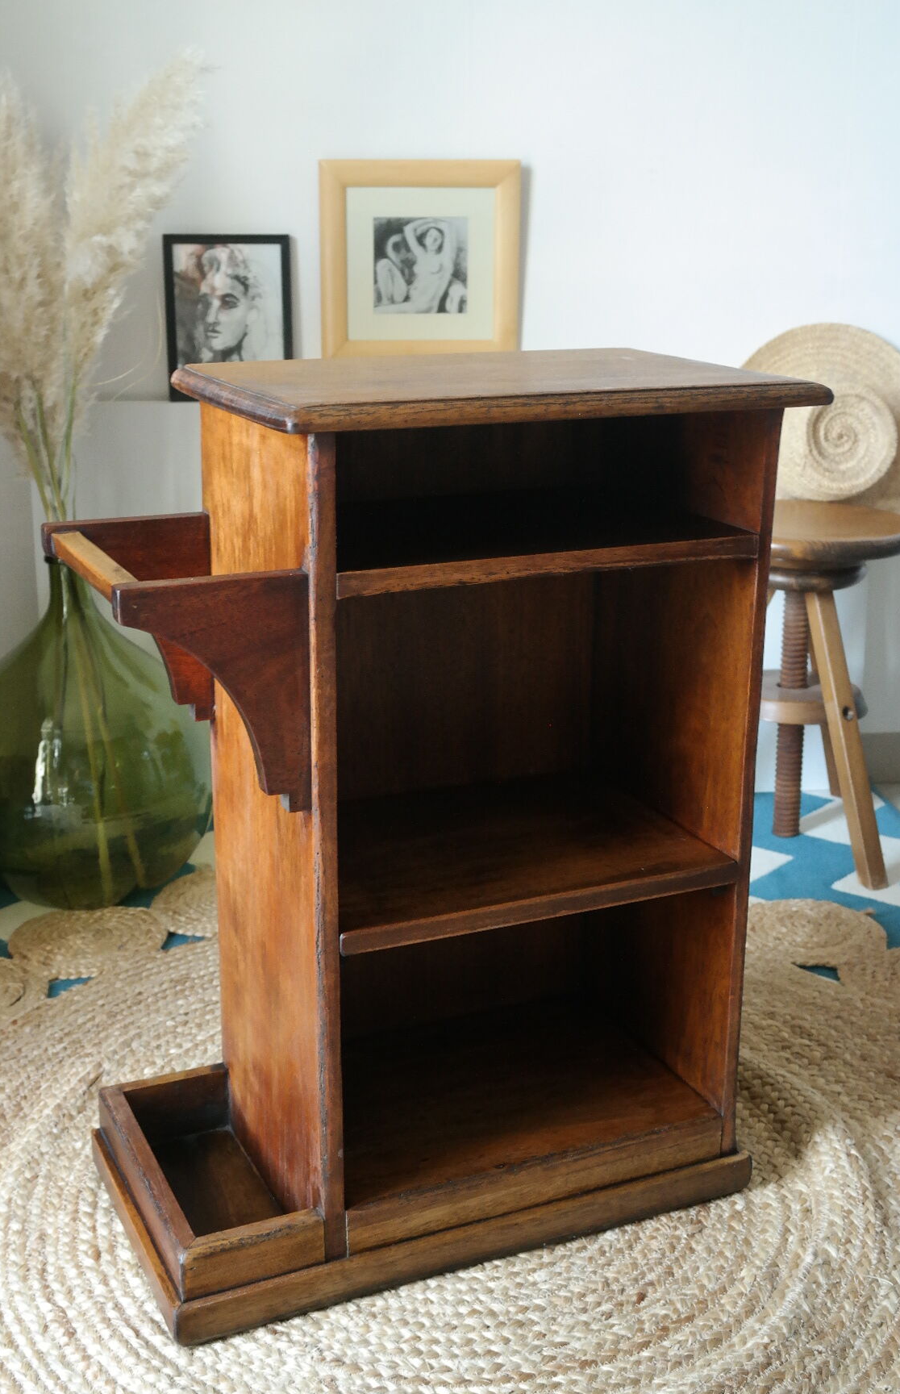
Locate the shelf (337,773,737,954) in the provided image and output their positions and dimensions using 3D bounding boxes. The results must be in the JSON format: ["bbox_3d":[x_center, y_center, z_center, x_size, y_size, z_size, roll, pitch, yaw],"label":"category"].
[{"bbox_3d":[0.027,0.136,1.493,0.368,0.021,0.272,-7,18,-23],"label":"shelf"}]

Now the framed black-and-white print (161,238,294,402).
[{"bbox_3d":[-0.313,-0.538,2.370,0.177,0.232,0.015,0,17,-3],"label":"framed black-and-white print"}]

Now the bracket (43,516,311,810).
[{"bbox_3d":[-0.224,-0.029,1.335,0.140,0.185,0.267,-7,18,-23],"label":"bracket"}]

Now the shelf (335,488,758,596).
[{"bbox_3d":[0.029,-0.139,1.410,0.368,0.019,0.272,-7,18,-23],"label":"shelf"}]

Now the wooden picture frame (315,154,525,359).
[{"bbox_3d":[-0.043,-0.613,2.364,0.280,0.283,0.020,0,17,-3],"label":"wooden picture frame"}]

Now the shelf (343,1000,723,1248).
[{"bbox_3d":[0.025,0.386,1.569,0.368,0.040,0.272,-7,18,-23],"label":"shelf"}]

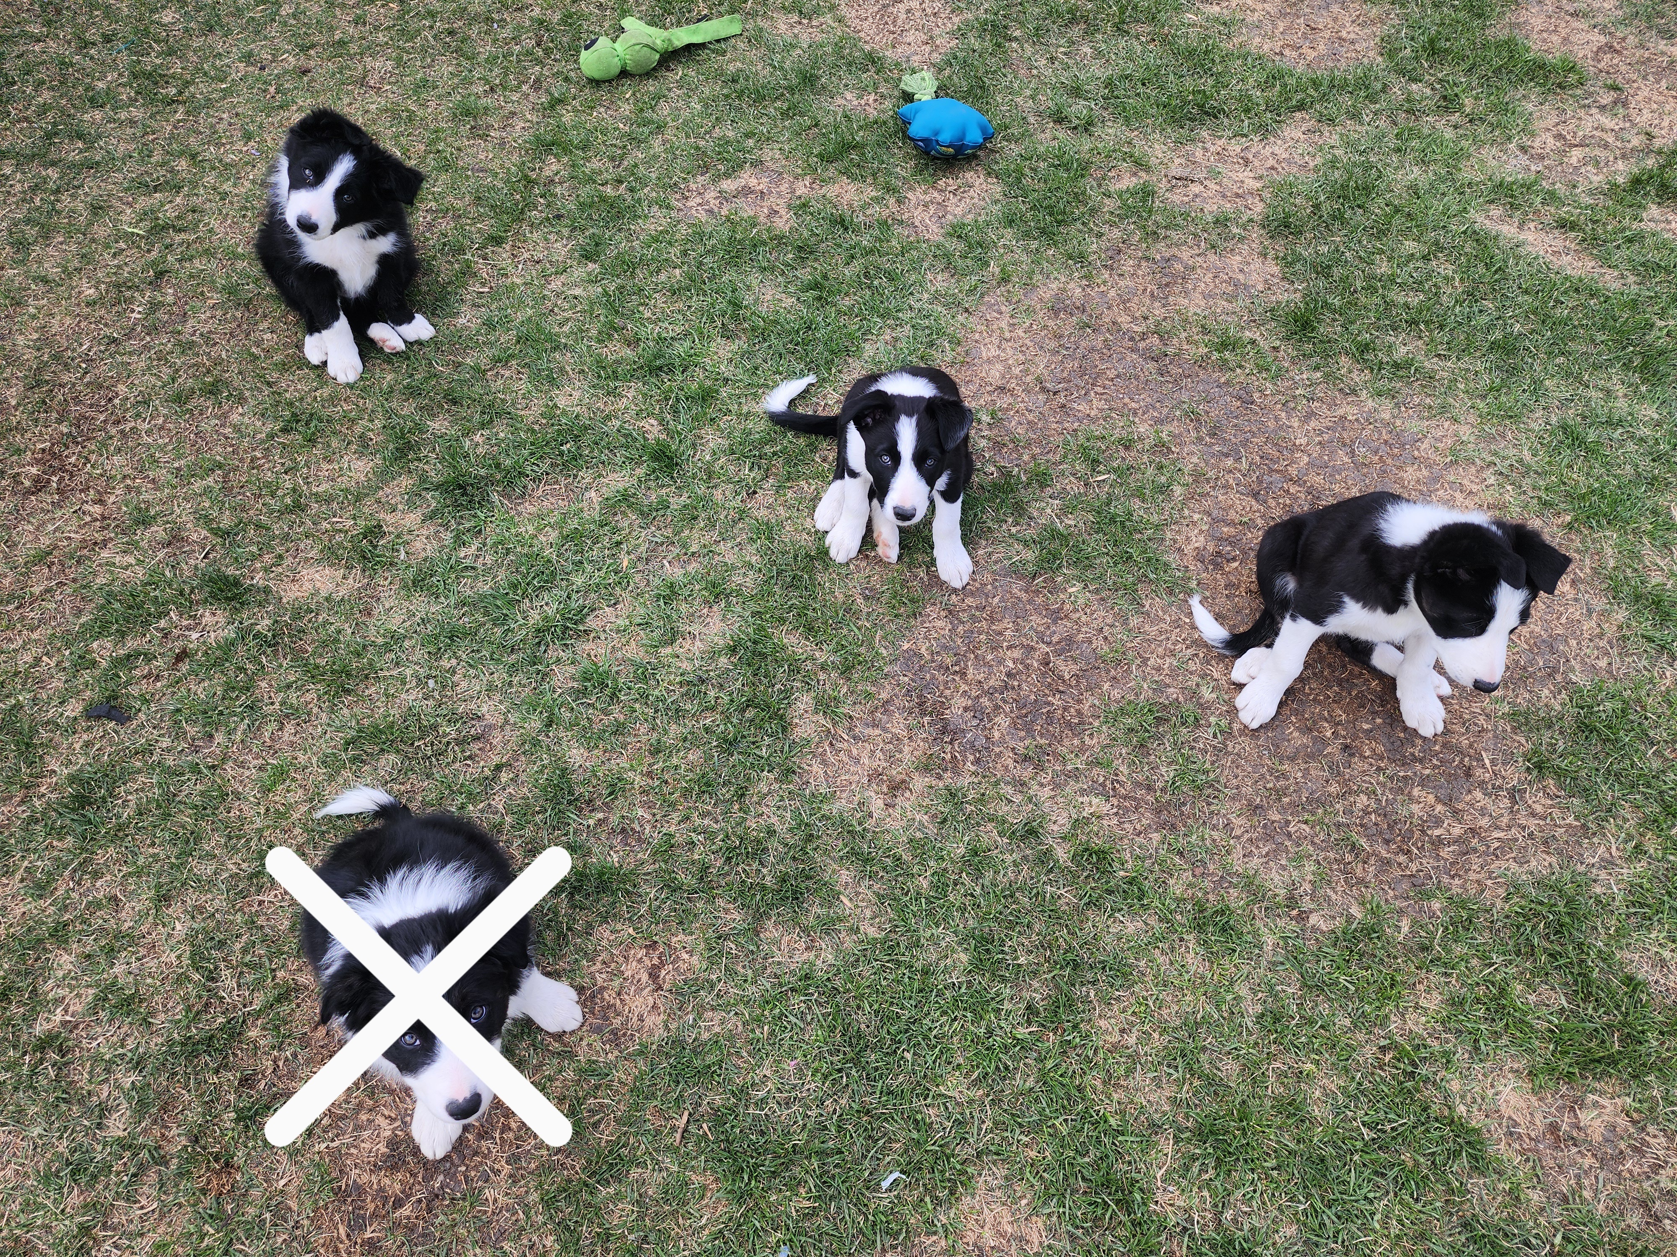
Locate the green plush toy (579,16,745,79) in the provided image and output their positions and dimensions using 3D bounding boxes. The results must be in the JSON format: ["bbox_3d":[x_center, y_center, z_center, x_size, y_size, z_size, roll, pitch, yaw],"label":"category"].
[{"bbox_3d":[-0.329,-1.088,2.024,0.337,0.076,0.153,-27,58,-19],"label":"green plush toy"}]

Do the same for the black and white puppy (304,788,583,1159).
[{"bbox_3d":[-0.355,0.270,0.968,0.210,0.270,0.330,-15,52,-12],"label":"black and white puppy"}]

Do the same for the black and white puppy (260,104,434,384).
[{"bbox_3d":[-0.669,-0.534,1.457,0.204,0.316,0.265,-32,59,-22],"label":"black and white puppy"}]

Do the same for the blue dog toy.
[{"bbox_3d":[0.185,-0.888,1.874,0.163,0.076,0.194,5,53,3],"label":"blue dog toy"}]

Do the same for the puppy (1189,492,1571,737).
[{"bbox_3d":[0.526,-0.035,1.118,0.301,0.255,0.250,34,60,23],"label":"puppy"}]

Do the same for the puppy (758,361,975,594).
[{"bbox_3d":[0.020,-0.229,1.265,0.264,0.255,0.260,5,53,3],"label":"puppy"}]

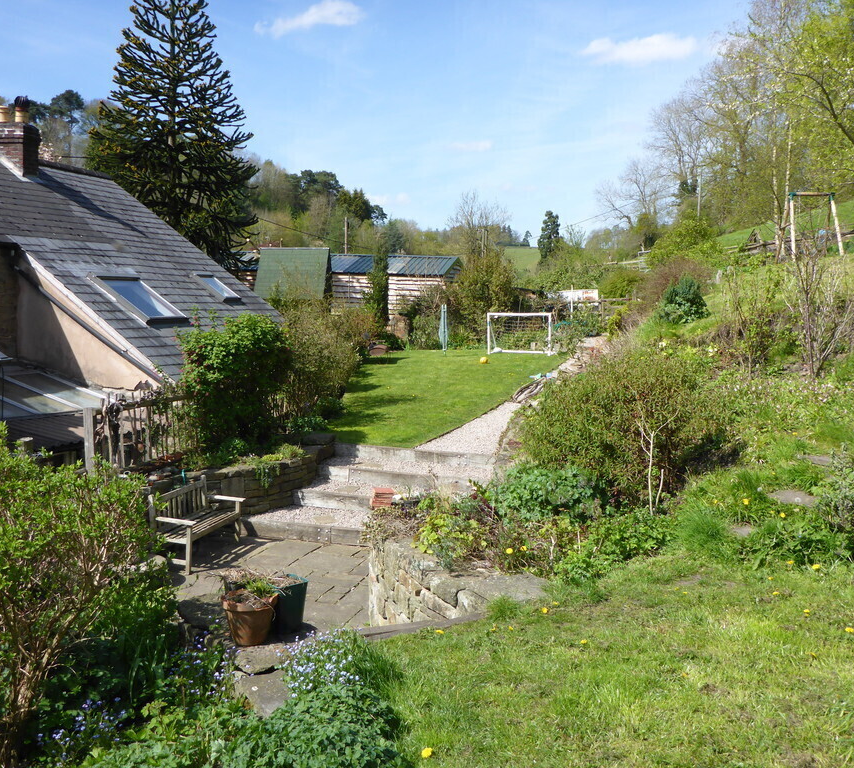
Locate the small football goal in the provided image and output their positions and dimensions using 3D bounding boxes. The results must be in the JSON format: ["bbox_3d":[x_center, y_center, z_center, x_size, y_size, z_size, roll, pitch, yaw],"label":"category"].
[{"bbox_3d":[2.728,-1.464,23.966,1.830,1.220,0.800,2,6,14],"label":"small football goal"}]

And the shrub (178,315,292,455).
[{"bbox_3d":[-3.107,-0.056,13.300,1.650,2.100,1.550,1,6,0],"label":"shrub"}]

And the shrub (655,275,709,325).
[{"bbox_3d":[6.015,-1.989,19.500,1.200,1.120,1.150,1,6,0],"label":"shrub"}]

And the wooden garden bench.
[{"bbox_3d":[-2.961,1.745,10.565,0.620,0.900,1.420,2,6,14],"label":"wooden garden bench"}]

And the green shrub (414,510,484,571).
[{"bbox_3d":[0.196,1.360,7.200,0.600,0.450,0.550,1,6,0],"label":"green shrub"}]

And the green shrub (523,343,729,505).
[{"bbox_3d":[2.231,0.446,9.600,2.100,1.600,1.850,1,6,0],"label":"green shrub"}]

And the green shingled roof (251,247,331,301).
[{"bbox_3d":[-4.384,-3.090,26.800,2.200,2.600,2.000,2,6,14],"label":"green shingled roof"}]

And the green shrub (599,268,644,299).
[{"bbox_3d":[7.749,-3.964,33.000,1.750,1.250,1.600,1,6,0],"label":"green shrub"}]

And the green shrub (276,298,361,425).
[{"bbox_3d":[-2.154,-0.451,16.600,1.550,2.350,1.700,1,6,0],"label":"green shrub"}]

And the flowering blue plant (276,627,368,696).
[{"bbox_3d":[-0.599,1.575,4.700,0.460,0.290,0.380,1,6,0],"label":"flowering blue plant"}]

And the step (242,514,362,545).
[{"bbox_3d":[-1.605,2.020,11.325,1.750,0.220,0.220,2,6,14],"label":"step"}]

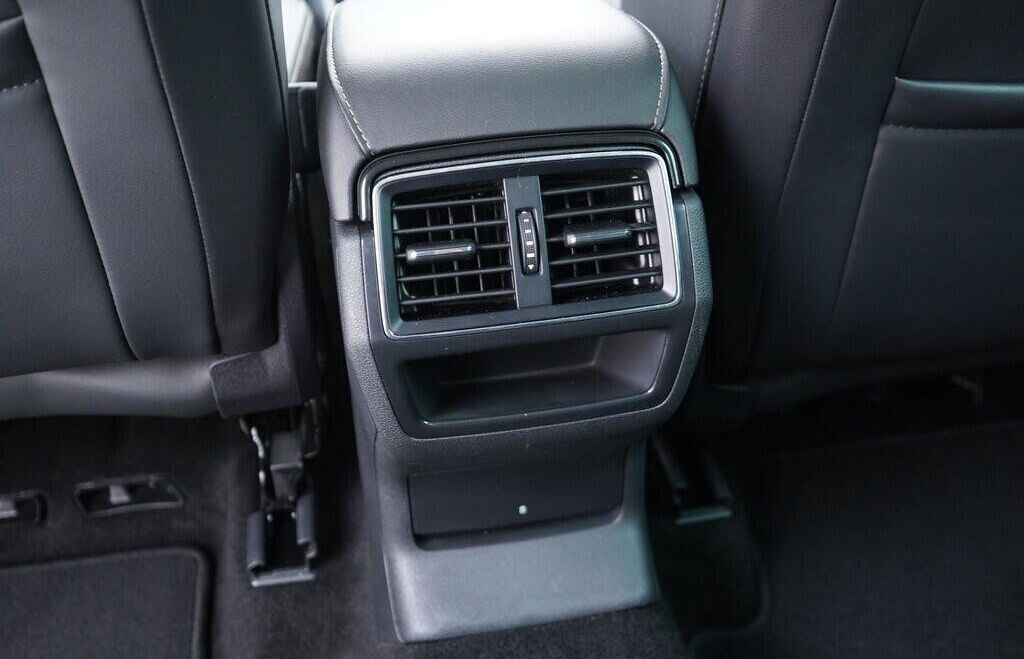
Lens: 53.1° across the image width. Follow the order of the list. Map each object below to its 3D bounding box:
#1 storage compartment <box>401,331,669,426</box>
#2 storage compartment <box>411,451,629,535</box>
[{"bbox_3d":[0.012,0.019,0.597,0.151,0.043,0.046,-6,16,-9],"label":"storage compartment"},{"bbox_3d":[0.002,0.096,0.707,0.147,0.058,0.042,-6,34,-9],"label":"storage compartment"}]

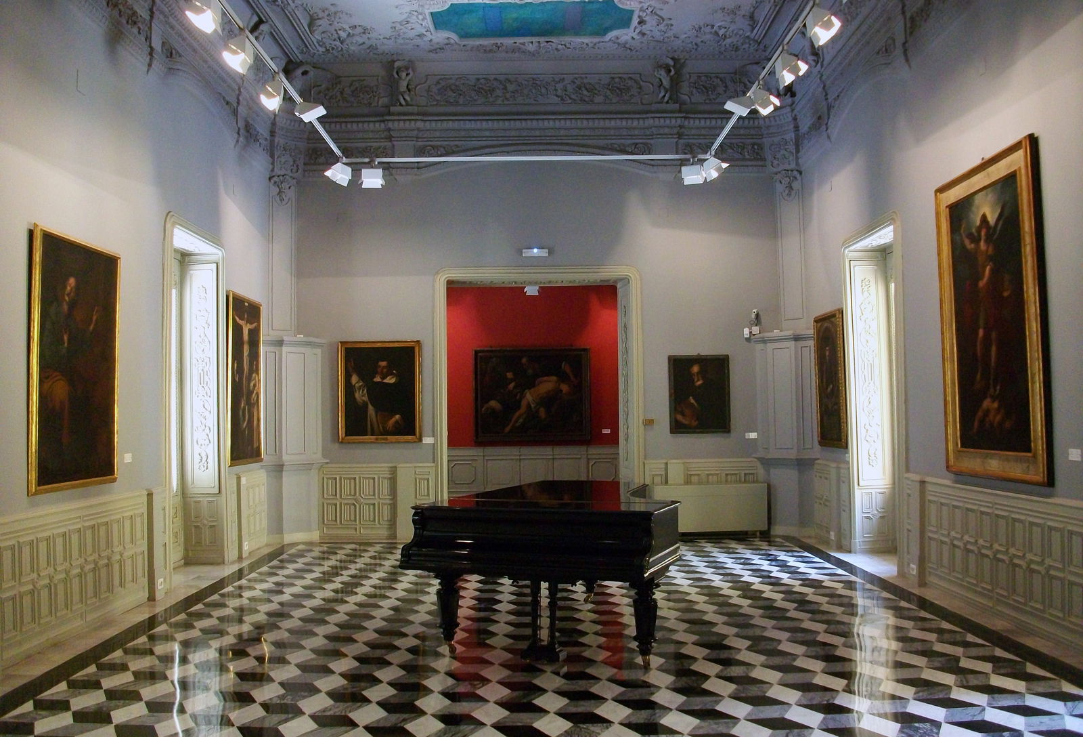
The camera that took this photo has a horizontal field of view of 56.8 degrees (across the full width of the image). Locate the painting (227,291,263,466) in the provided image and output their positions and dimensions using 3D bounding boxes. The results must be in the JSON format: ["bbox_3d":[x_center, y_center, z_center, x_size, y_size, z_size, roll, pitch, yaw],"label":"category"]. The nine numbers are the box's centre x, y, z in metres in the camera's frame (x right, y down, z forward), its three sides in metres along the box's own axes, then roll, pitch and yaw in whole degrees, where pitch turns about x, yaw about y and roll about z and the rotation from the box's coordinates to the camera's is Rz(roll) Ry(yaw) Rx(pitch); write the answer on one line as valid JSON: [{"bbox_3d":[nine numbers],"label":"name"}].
[{"bbox_3d":[-3.289,0.138,11.041,0.080,1.829,1.244,-1,-3,0],"label":"painting"}]

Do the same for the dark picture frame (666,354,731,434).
[{"bbox_3d":[1.911,0.318,12.153,0.748,0.963,0.060,-1,-3,0],"label":"dark picture frame"}]

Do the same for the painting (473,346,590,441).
[{"bbox_3d":[-0.165,0.490,18.147,2.090,1.668,0.080,-1,-3,0],"label":"painting"}]

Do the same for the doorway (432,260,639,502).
[{"bbox_3d":[-0.030,0.426,12.376,2.537,3.327,0.500,-1,-3,0],"label":"doorway"}]

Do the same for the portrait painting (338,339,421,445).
[{"bbox_3d":[-1.952,0.287,12.149,0.998,1.228,0.080,-1,-3,0],"label":"portrait painting"}]

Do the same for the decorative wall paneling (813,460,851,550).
[{"bbox_3d":[3.249,1.527,11.174,0.120,0.927,1.087,-1,-3,0],"label":"decorative wall paneling"}]

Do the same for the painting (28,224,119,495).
[{"bbox_3d":[-3.280,-0.033,7.021,0.080,1.733,1.318,0,-3,0],"label":"painting"}]

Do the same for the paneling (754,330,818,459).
[{"bbox_3d":[2.946,0.329,12.077,0.755,1.527,0.211,-2,-3,21],"label":"paneling"}]

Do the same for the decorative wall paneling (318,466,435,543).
[{"bbox_3d":[-1.975,1.633,12.116,1.391,0.945,0.100,-1,-3,0],"label":"decorative wall paneling"}]

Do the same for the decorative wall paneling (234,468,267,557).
[{"bbox_3d":[-3.273,1.625,11.353,0.120,0.925,1.148,-1,-3,0],"label":"decorative wall paneling"}]

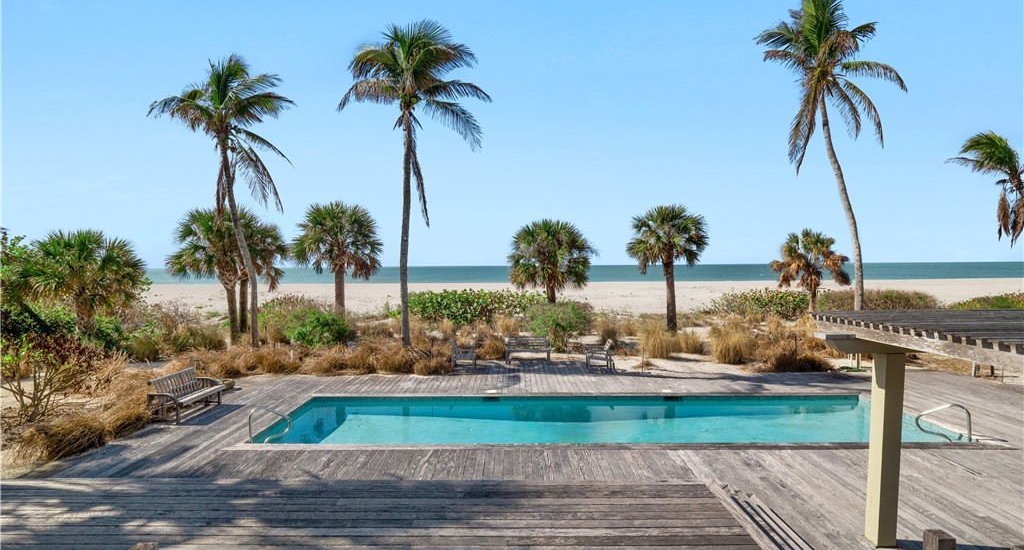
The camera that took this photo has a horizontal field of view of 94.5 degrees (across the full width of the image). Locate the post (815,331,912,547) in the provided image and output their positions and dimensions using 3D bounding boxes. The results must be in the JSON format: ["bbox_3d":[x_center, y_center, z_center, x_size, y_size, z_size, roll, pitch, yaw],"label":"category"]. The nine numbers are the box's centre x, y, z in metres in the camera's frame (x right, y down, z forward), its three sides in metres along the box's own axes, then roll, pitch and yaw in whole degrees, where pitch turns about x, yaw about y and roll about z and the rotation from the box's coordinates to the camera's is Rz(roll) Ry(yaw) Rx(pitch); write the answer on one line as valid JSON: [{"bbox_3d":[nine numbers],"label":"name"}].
[{"bbox_3d":[3.775,1.737,5.106,0.900,2.260,0.220,0,1,0],"label":"post"}]

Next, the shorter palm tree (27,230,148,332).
[{"bbox_3d":[-17.310,0.408,19.300,4.970,4.530,4.600,0,1,0],"label":"shorter palm tree"}]

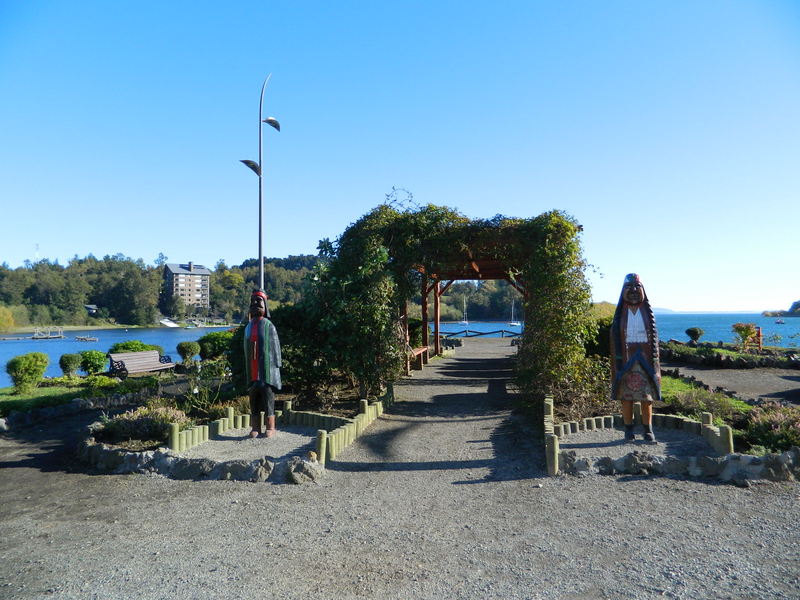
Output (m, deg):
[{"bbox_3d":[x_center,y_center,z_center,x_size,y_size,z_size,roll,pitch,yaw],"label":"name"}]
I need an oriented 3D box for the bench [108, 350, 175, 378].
[{"bbox_3d":[-6.050,1.638,13.715,0.630,0.780,1.650,-1,-1,21],"label":"bench"}]

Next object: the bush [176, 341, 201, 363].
[{"bbox_3d":[-5.600,1.390,15.300,0.630,0.650,0.610,0,-1,0],"label":"bush"}]

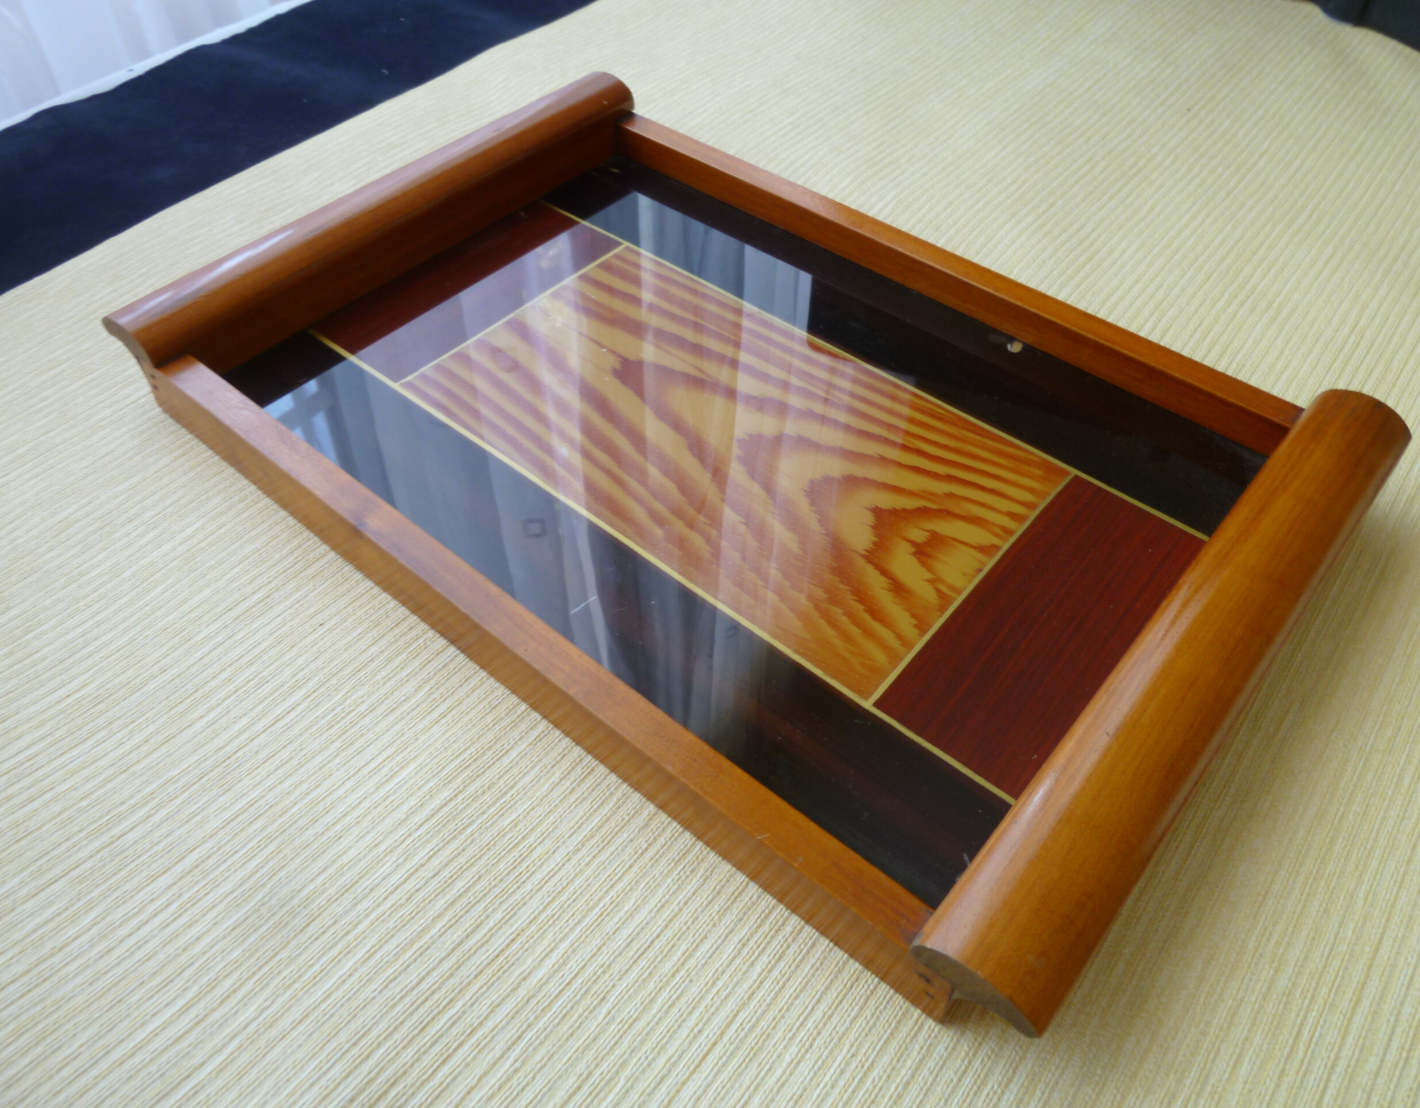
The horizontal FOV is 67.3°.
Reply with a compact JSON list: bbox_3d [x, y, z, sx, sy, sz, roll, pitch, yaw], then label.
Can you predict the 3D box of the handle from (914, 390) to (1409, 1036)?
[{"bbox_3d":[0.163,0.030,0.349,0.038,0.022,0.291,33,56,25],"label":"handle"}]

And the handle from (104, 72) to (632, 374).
[{"bbox_3d":[-0.148,-0.172,0.517,0.036,0.022,0.291,33,56,25],"label":"handle"}]

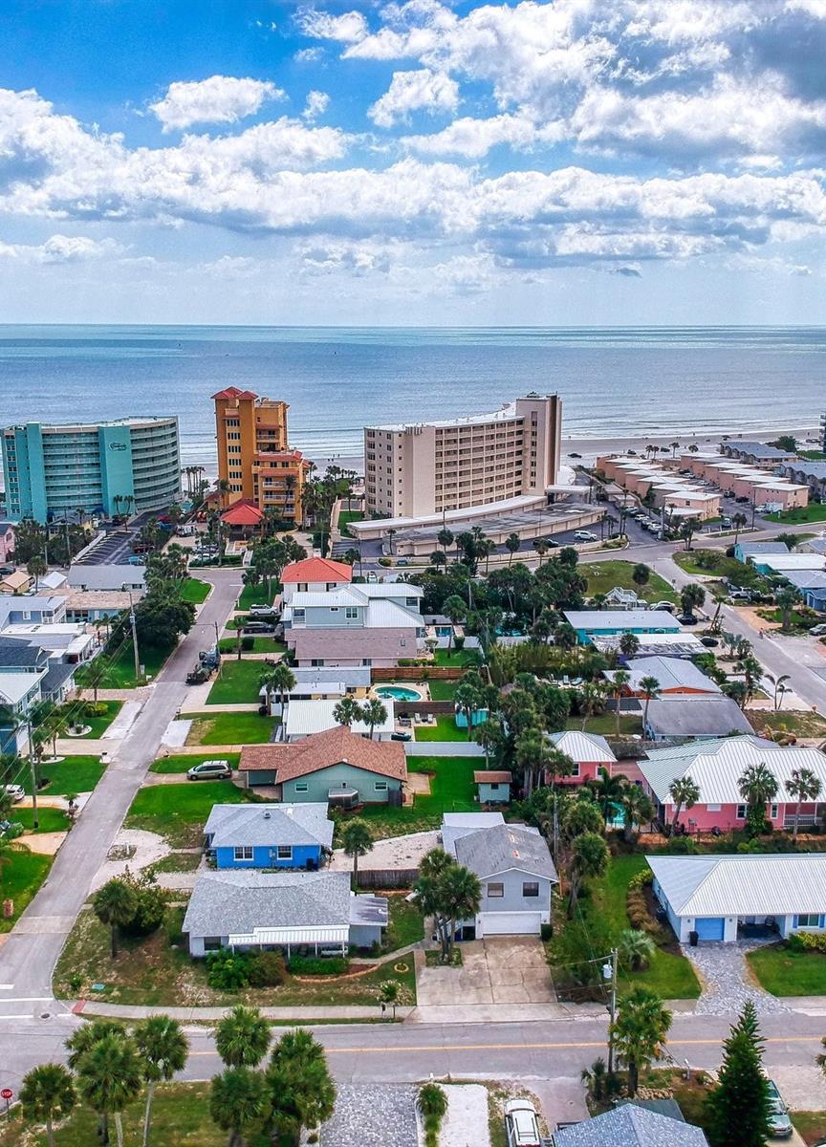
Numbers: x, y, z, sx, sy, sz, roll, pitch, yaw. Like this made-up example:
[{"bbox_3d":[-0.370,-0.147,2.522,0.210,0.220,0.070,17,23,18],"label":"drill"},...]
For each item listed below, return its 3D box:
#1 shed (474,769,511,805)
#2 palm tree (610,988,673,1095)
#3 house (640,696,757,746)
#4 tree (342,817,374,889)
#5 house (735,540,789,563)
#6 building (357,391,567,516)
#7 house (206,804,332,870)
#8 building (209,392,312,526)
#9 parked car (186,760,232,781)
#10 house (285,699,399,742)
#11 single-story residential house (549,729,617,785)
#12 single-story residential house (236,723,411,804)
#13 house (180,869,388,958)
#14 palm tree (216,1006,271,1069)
[{"bbox_3d":[8.629,22.927,120.009,3.850,2.900,3.100,0,13,-2],"label":"shed"},{"bbox_3d":[15.200,32.010,75.180,4.300,8.200,4.300,0,13,-2],"label":"palm tree"},{"bbox_3d":[35.450,18.650,141.930,12.500,4.600,14.100,0,13,-2],"label":"house"},{"bbox_3d":[-5.057,26.008,100.195,2.900,6.700,2.900,0,13,-2],"label":"tree"},{"bbox_3d":[72.204,-4.237,228.266,9.900,3.800,8.800,0,13,0],"label":"house"},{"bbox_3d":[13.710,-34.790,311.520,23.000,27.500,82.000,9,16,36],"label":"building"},{"bbox_3d":[-13.775,24.948,108.158,12.000,4.200,9.700,0,13,-2],"label":"house"},{"bbox_3d":[-36.572,-29.728,271.192,20.900,32.200,22.000,0,13,0],"label":"building"},{"bbox_3d":[-23.017,22.220,125.491,4.850,1.760,1.920,-1,13,-5],"label":"parked car"},{"bbox_3d":[-9.241,18.429,138.778,13.300,4.300,11.800,0,13,-2],"label":"house"},{"bbox_3d":[18.739,20.486,126.811,8.400,4.700,7.700,0,13,-2],"label":"single-story residential house"},{"bbox_3d":[-9.850,21.810,126.500,18.300,5.300,12.000,0,13,-2],"label":"single-story residential house"},{"bbox_3d":[-10.376,28.332,93.553,16.300,4.100,9.800,0,13,-2],"label":"house"},{"bbox_3d":[-10.778,31.370,70.570,3.300,8.400,3.300,0,13,0],"label":"palm tree"}]

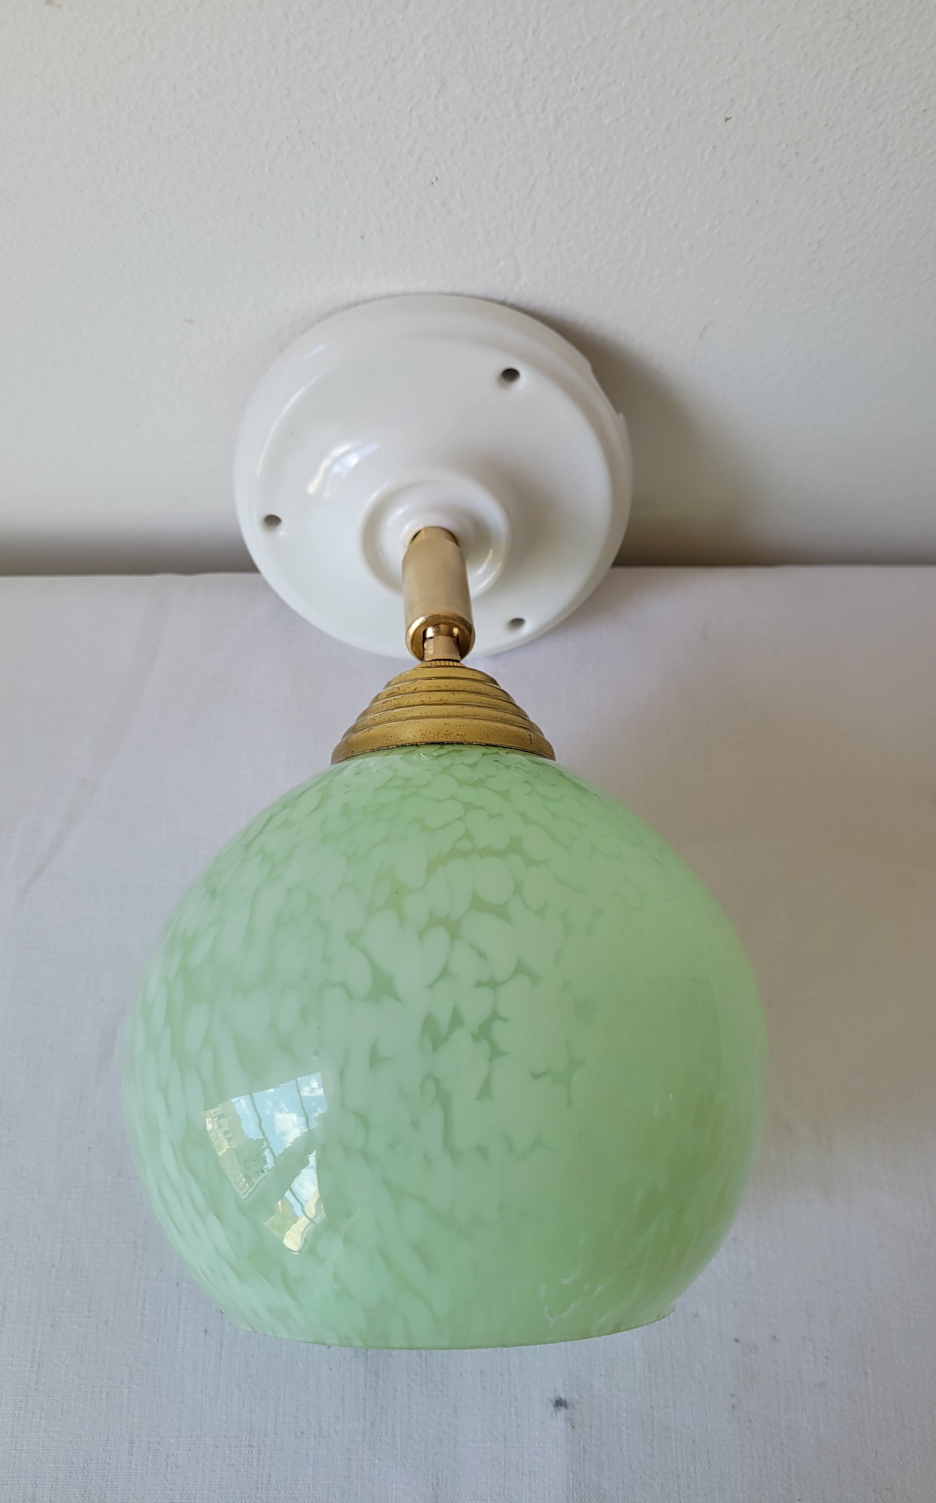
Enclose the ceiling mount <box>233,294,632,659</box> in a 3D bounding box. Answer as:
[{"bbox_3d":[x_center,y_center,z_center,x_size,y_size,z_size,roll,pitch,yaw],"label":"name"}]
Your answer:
[{"bbox_3d":[-0.010,-0.073,0.351,0.126,0.126,0.031,-1,43,-1],"label":"ceiling mount"}]

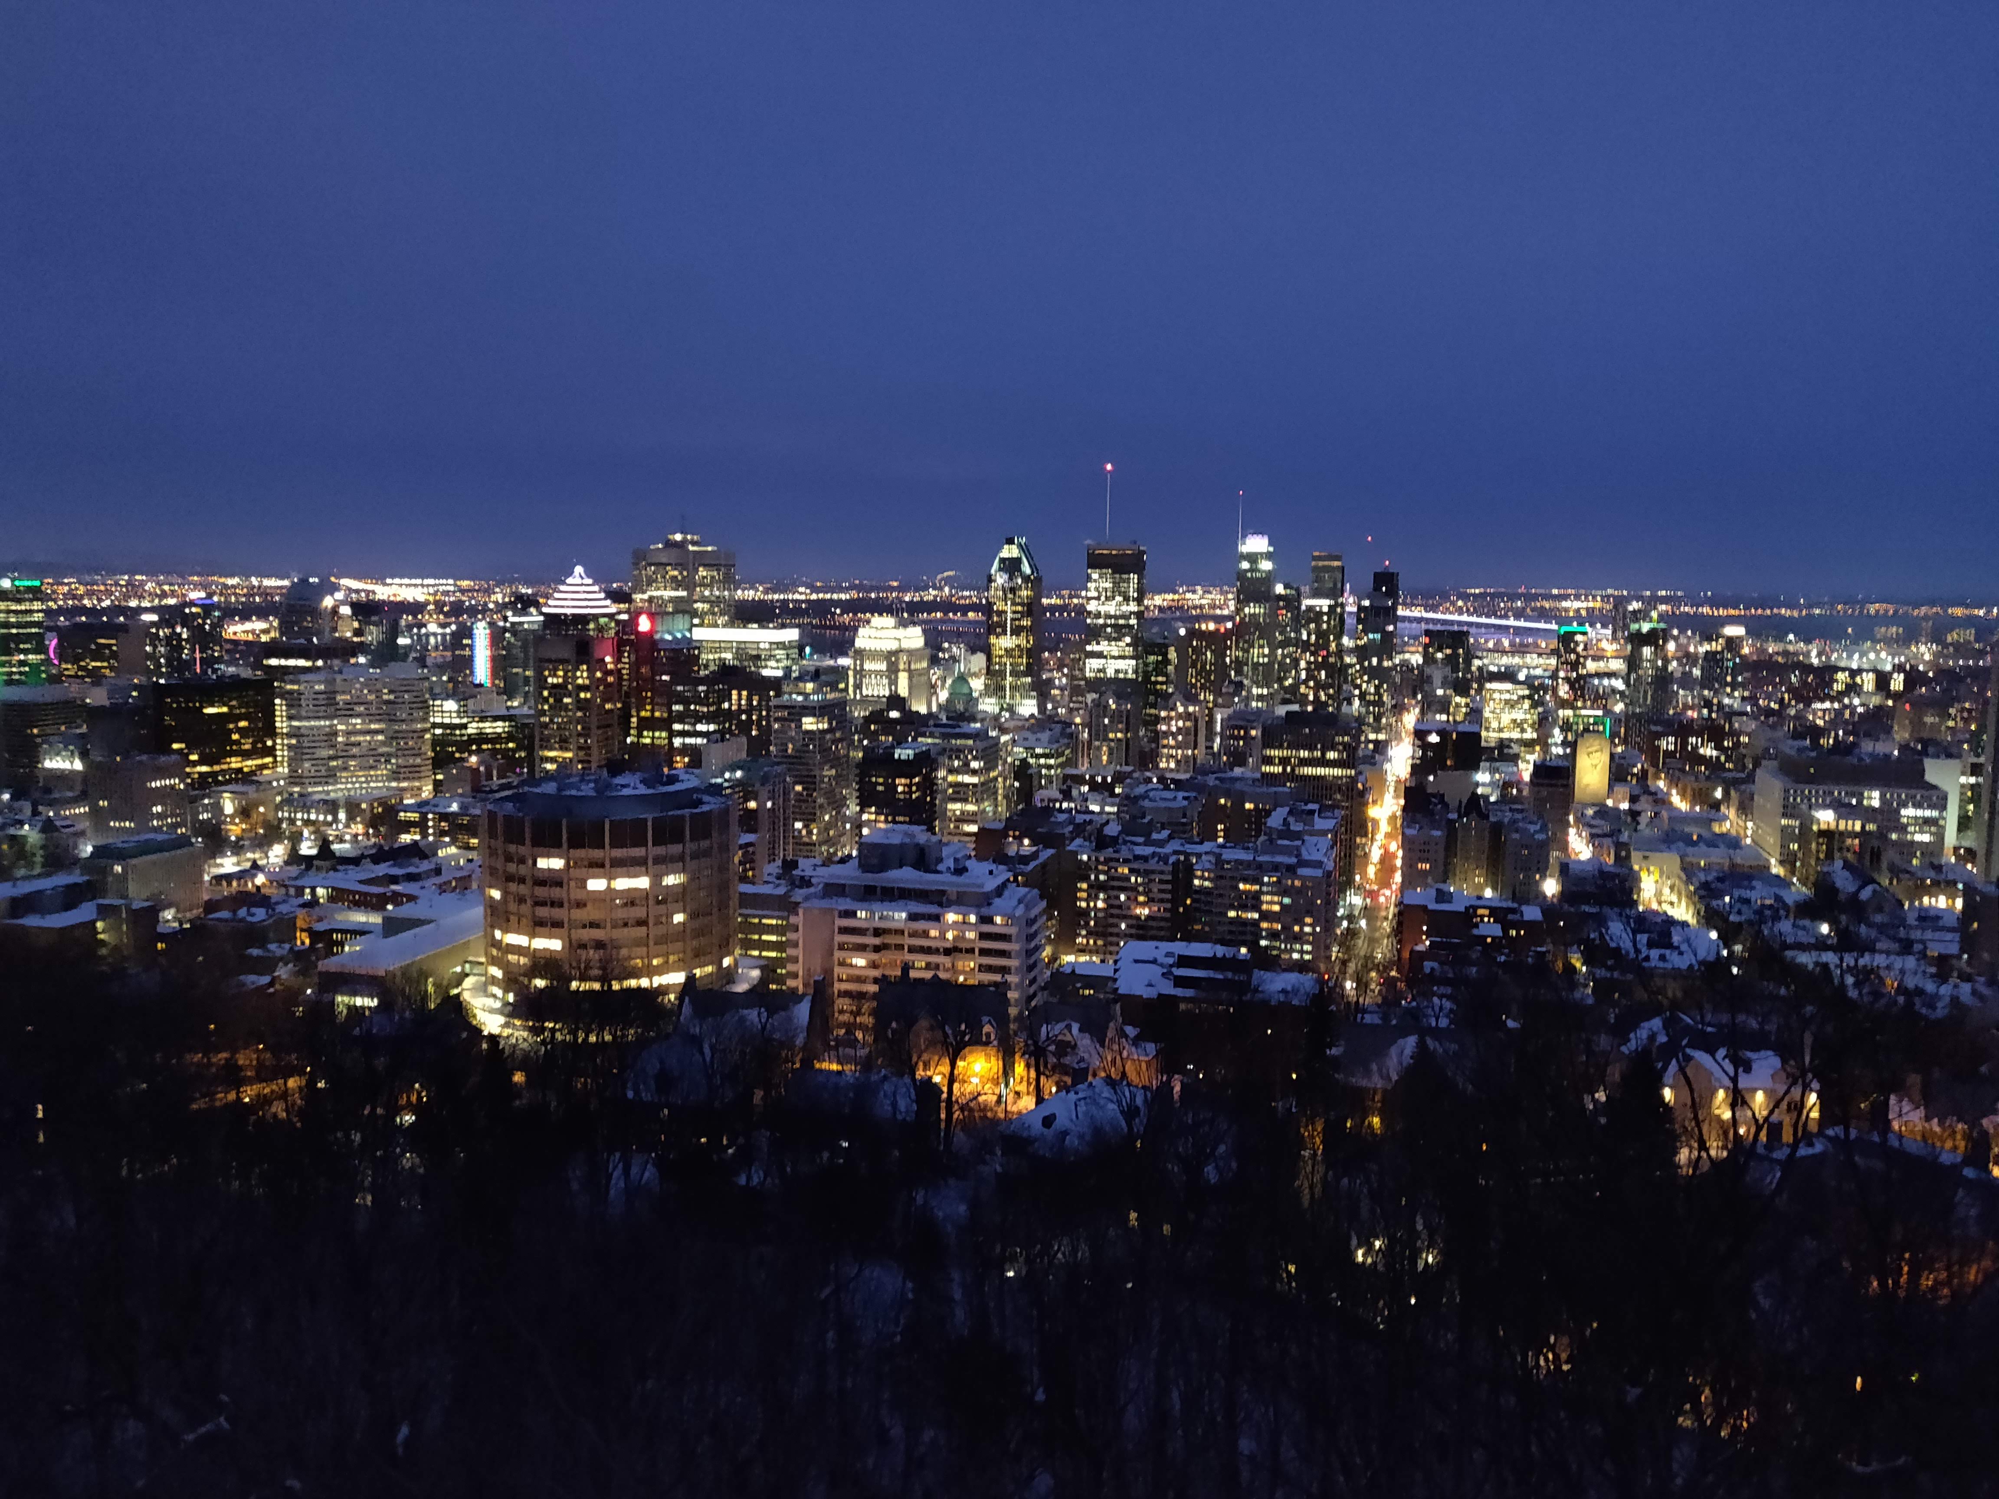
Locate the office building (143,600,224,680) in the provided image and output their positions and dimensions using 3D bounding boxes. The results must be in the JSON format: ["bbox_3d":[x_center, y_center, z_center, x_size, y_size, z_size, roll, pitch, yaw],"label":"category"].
[{"bbox_3d":[-785.900,-81.190,1394.800,50.810,119.210,40.650,3,7,16],"label":"office building"}]

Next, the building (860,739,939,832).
[{"bbox_3d":[-45.850,30.350,647.050,27.000,64.000,26.000,3,7,17],"label":"building"}]

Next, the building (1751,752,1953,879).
[{"bbox_3d":[432.990,29.760,737.650,72.000,49.000,52.000,3,7,16],"label":"building"}]

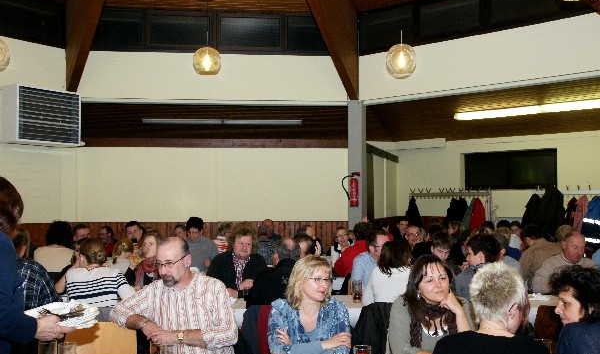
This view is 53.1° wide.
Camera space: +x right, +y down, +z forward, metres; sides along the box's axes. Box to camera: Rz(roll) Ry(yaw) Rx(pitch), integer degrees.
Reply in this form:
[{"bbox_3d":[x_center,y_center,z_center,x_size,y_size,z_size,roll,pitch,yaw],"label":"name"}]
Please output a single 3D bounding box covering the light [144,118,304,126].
[{"bbox_3d":[-1.482,-1.052,11.447,3.030,0.080,0.120,0,-2,-5],"label":"light"}]

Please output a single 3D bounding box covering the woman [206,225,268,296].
[{"bbox_3d":[-0.500,1.018,4.585,0.520,1.310,0.750,0,-2,-6],"label":"woman"}]

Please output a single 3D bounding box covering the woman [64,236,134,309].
[{"bbox_3d":[-1.360,1.037,4.164,0.500,1.240,0.720,0,-2,6],"label":"woman"}]

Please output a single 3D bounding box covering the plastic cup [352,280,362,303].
[{"bbox_3d":[0.418,0.833,4.332,0.070,0.160,0.070,0,-2,0],"label":"plastic cup"}]

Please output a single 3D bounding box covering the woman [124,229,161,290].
[{"bbox_3d":[-1.200,1.045,4.644,0.460,1.260,0.750,0,-2,11],"label":"woman"}]

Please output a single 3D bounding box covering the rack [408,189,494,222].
[{"bbox_3d":[3.030,1.100,12.247,1.820,1.720,0.420,-2,-3,41],"label":"rack"}]

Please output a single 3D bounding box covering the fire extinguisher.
[{"bbox_3d":[0.858,0.213,10.000,0.280,0.580,0.180,-1,-2,14],"label":"fire extinguisher"}]

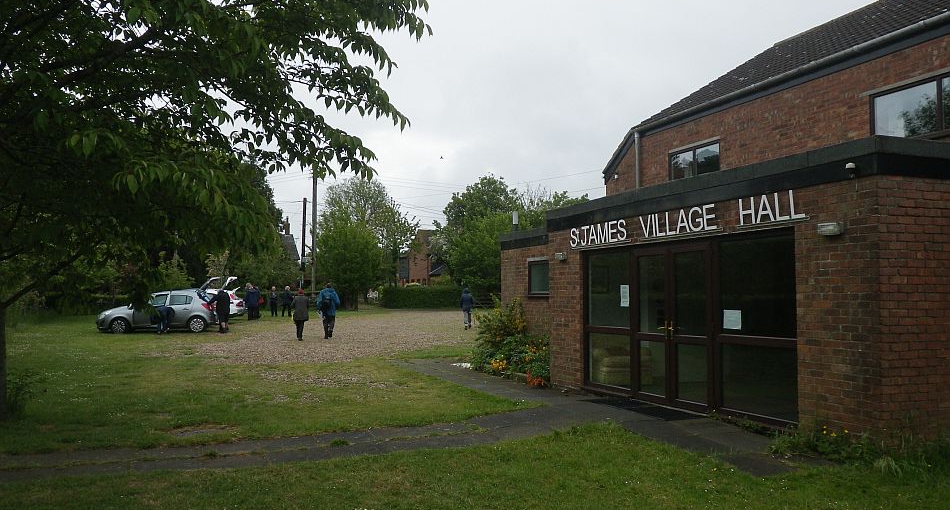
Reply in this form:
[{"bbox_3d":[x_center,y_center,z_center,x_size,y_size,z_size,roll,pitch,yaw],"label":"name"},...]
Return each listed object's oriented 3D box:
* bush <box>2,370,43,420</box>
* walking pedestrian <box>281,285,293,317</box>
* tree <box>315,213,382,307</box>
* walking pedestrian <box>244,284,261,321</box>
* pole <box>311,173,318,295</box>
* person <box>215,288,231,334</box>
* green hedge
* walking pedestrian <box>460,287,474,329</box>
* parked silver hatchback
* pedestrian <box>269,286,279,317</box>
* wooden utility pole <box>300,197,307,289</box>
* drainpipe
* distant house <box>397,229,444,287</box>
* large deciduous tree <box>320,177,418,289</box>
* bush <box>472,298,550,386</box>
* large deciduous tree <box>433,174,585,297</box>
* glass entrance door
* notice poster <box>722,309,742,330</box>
[{"bbox_3d":[-5.273,1.622,8.200,0.500,0.560,0.500,0,-3,0],"label":"bush"},{"bbox_3d":[-10.050,2.492,37.800,0.450,1.650,0.500,2,-4,-30],"label":"walking pedestrian"},{"bbox_3d":[-8.453,0.404,47.500,4.500,6.500,4.400,0,-3,0],"label":"tree"},{"bbox_3d":[-10.286,2.173,32.600,0.550,1.720,0.420,1,-3,-14],"label":"walking pedestrian"},{"bbox_3d":[-11.401,-1.205,50.000,0.280,9.500,0.280,0,-3,0],"label":"pole"},{"bbox_3d":[-8.522,1.890,23.800,0.550,1.500,0.550,-2,-4,24],"label":"person"},{"bbox_3d":[-3.473,2.902,48.500,6.000,1.600,1.300,0,-3,0],"label":"green hedge"},{"bbox_3d":[-0.287,2.067,27.000,0.520,1.630,0.420,0,-3,-2],"label":"walking pedestrian"},{"bbox_3d":[-10.740,1.900,24.450,4.000,1.490,1.750,0,-4,-5],"label":"parked silver hatchback"},{"bbox_3d":[-10.801,2.492,37.800,0.480,1.620,0.360,1,-3,-11],"label":"pedestrian"},{"bbox_3d":[-13.902,-0.404,57.000,0.260,8.700,0.260,0,-3,0],"label":"wooden utility pole"},{"bbox_3d":[3.832,-1.709,16.527,0.080,2.400,0.080,1,-4,-23],"label":"drainpipe"},{"bbox_3d":[-5.732,1.474,77.000,6.500,8.000,8.000,-1,-4,6],"label":"distant house"},{"bbox_3d":[-8.378,-0.993,56.000,7.800,10.400,7.500,0,-3,0],"label":"large deciduous tree"},{"bbox_3d":[0.888,1.542,13.356,0.950,1.450,3.300,1,-4,-23],"label":"bush"},{"bbox_3d":[2.935,-1.234,60.000,13.000,11.300,11.000,0,-3,0],"label":"large deciduous tree"},{"bbox_3d":[2.455,0.902,8.900,0.080,2.030,1.500,1,-4,-23],"label":"glass entrance door"},{"bbox_3d":[2.881,0.726,7.880,0.006,0.210,0.290,1,-4,-23],"label":"notice poster"}]

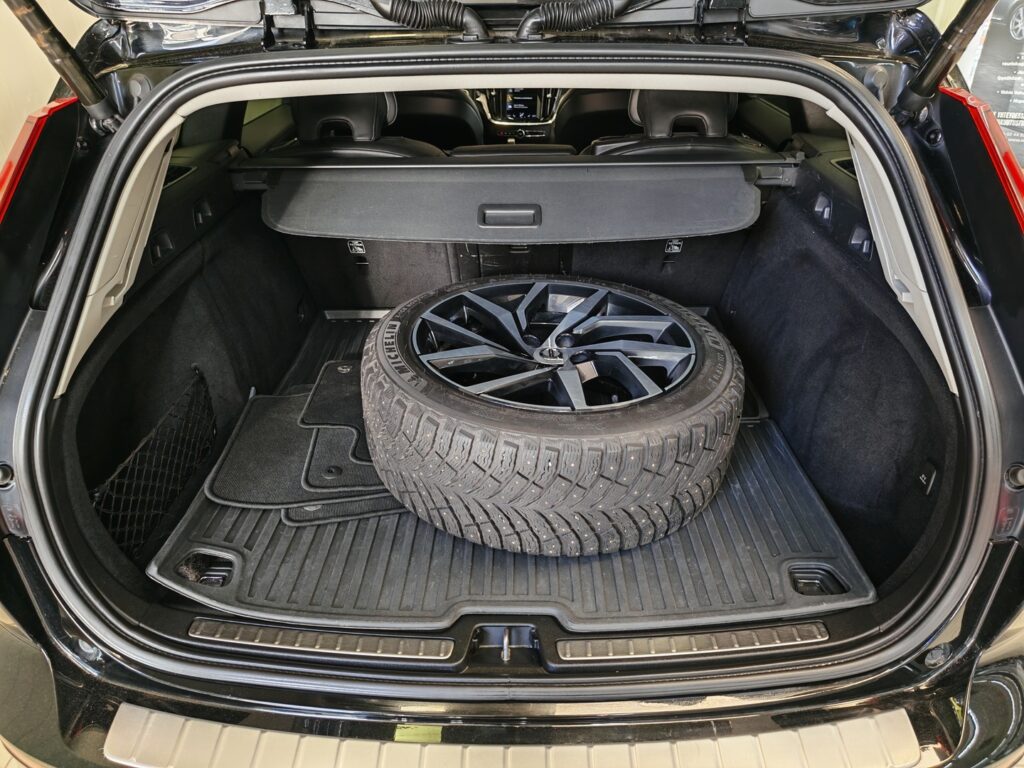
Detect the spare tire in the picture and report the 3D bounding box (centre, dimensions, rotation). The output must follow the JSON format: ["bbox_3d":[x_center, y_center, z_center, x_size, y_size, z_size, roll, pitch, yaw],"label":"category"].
[{"bbox_3d":[0.071,0.016,1.252,0.670,0.235,0.670,2,29,0],"label":"spare tire"}]

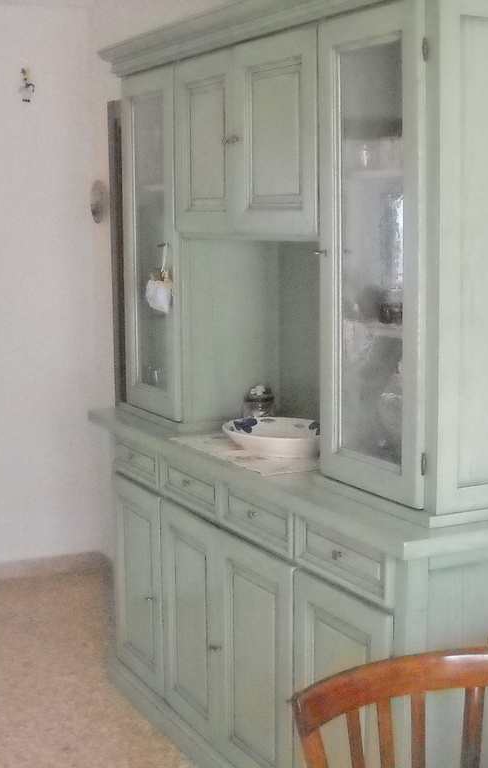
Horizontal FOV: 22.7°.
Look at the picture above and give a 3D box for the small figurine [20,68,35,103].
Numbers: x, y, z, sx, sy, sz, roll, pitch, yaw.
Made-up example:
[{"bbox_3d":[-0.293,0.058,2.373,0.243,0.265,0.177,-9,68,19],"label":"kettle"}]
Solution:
[{"bbox_3d":[-0.973,-1.341,5.449,0.064,0.149,0.022,-4,9,-25],"label":"small figurine"}]

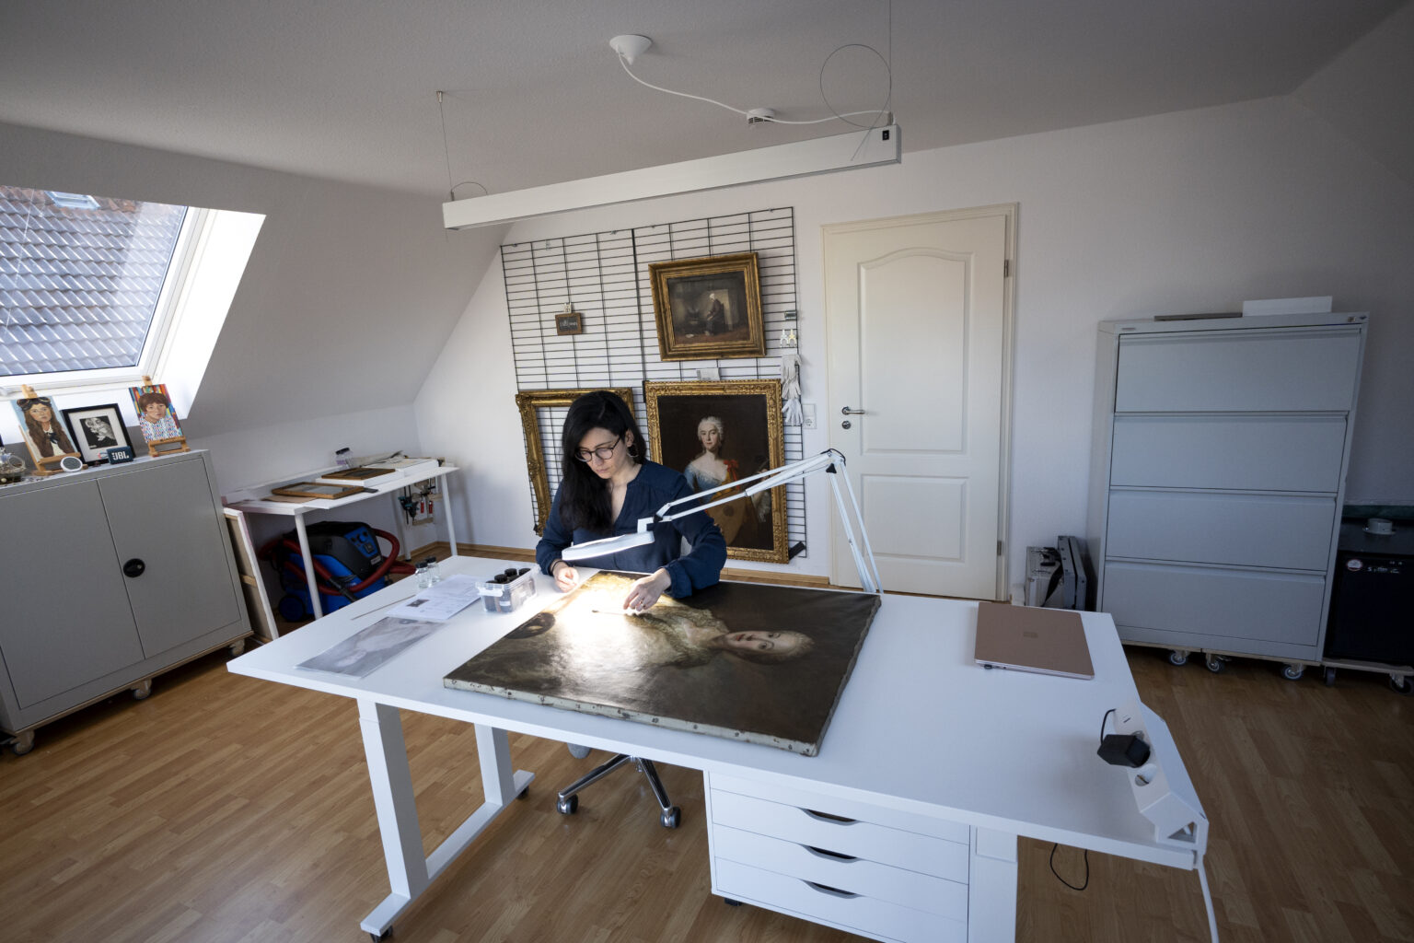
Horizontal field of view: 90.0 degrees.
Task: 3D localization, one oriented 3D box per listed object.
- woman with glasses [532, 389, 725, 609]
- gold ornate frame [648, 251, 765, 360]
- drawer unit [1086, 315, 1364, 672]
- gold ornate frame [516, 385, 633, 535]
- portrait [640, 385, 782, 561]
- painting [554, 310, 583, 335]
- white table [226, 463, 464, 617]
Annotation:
[{"bbox_3d":[-0.217,0.426,2.432,0.620,1.360,0.700,2,14,24],"label":"woman with glasses"},{"bbox_3d":[0.013,-0.924,4.027,0.645,0.556,0.070,2,20,24],"label":"gold ornate frame"},{"bbox_3d":[2.134,0.029,3.043,0.790,1.360,0.500,1,14,23],"label":"drawer unit"},{"bbox_3d":[-0.785,-0.037,4.658,0.873,1.006,0.075,2,15,24],"label":"gold ornate frame"},{"bbox_3d":[0.070,-0.004,4.277,0.858,1.091,0.065,2,14,24],"label":"portrait"},{"bbox_3d":[-0.858,-0.929,4.471,0.186,0.124,0.022,2,14,24],"label":"painting"},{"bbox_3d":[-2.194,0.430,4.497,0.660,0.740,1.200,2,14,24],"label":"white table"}]

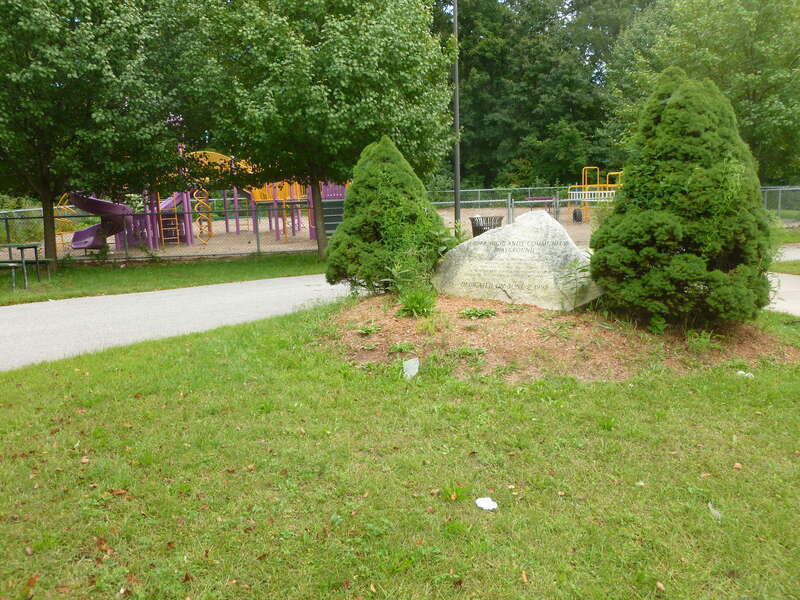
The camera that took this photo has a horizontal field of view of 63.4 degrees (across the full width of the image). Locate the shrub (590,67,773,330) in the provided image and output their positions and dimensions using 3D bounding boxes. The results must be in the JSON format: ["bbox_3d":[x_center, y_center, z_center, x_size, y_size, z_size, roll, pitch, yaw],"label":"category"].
[{"bbox_3d":[3.067,-1.193,7.050,2.000,2.730,1.950,2,10,19],"label":"shrub"}]

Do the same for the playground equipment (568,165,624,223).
[{"bbox_3d":[9.095,-4.866,29.500,2.900,2.450,2.000,0,10,11],"label":"playground equipment"}]

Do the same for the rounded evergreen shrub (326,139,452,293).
[{"bbox_3d":[-0.158,-1.064,8.200,1.600,1.930,1.550,-2,10,0],"label":"rounded evergreen shrub"}]

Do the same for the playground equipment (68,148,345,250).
[{"bbox_3d":[-5.764,-3.731,22.400,8.400,3.400,6.000,-2,10,0],"label":"playground equipment"}]

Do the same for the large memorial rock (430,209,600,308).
[{"bbox_3d":[1.392,-0.493,7.600,1.900,1.060,0.800,1,10,18],"label":"large memorial rock"}]

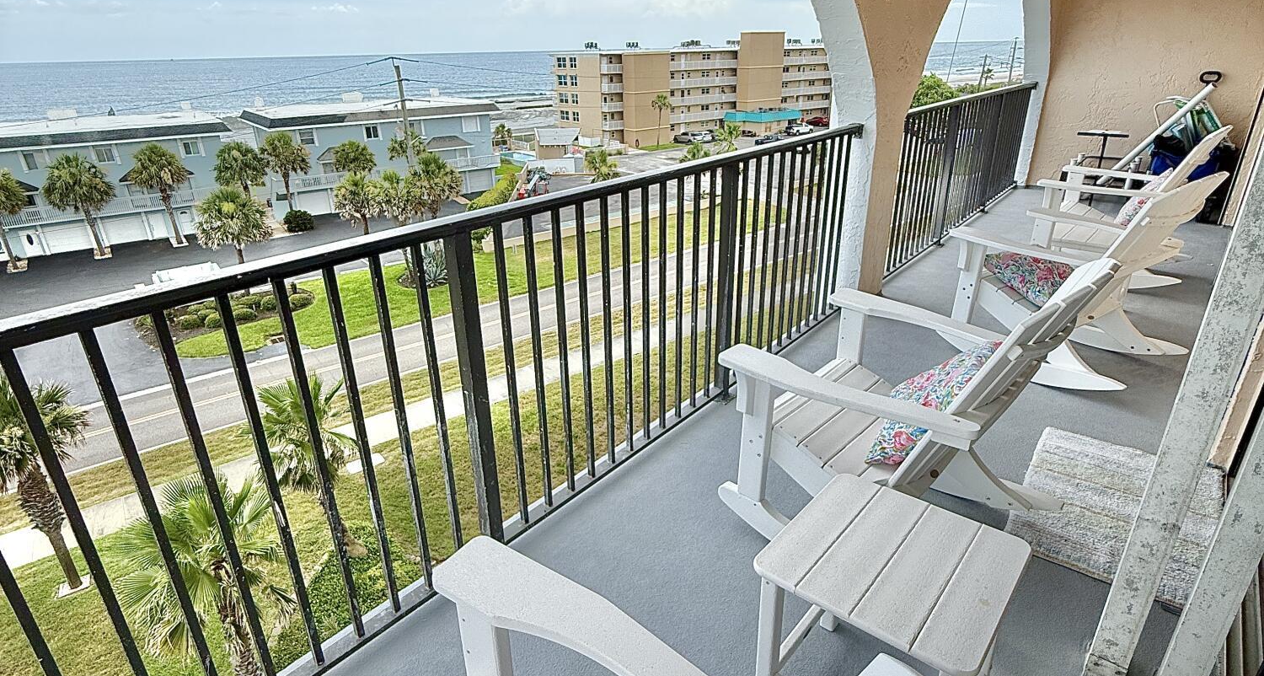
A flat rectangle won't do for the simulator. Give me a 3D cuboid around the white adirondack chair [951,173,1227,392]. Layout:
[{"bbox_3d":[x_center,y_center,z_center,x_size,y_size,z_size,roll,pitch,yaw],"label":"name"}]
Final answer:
[{"bbox_3d":[2.142,-0.358,3.276,0.790,0.985,0.925,-16,27,-31],"label":"white adirondack chair"}]

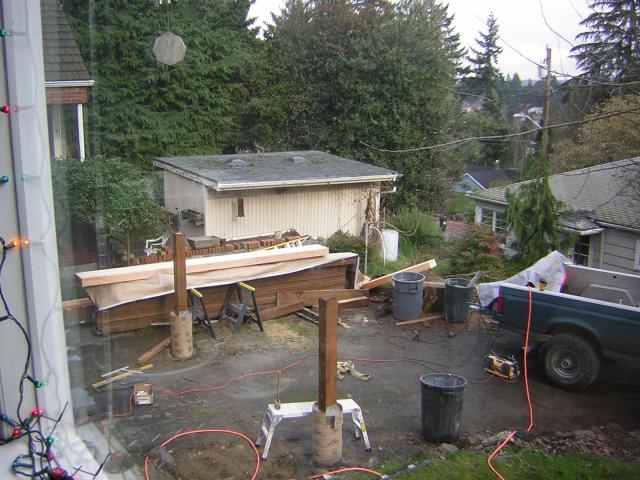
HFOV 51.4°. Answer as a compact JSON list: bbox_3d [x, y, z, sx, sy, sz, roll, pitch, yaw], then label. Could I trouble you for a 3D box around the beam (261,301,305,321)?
[{"bbox_3d":[-0.690,1.247,11.960,0.990,0.150,0.130,-9,14,-41],"label":"beam"}]

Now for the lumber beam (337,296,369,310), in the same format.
[{"bbox_3d":[0.510,1.198,12.286,0.760,0.130,0.140,-5,11,-27],"label":"lumber beam"}]

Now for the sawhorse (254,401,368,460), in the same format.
[{"bbox_3d":[-0.075,1.979,6.994,1.130,0.470,0.340,-2,11,-12],"label":"sawhorse"}]

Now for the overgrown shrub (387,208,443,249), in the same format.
[{"bbox_3d":[2.840,-0.300,20.000,1.700,1.269,1.600,2,11,8],"label":"overgrown shrub"}]

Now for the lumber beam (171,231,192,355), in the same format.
[{"bbox_3d":[-1.988,0.791,9.476,0.310,1.780,0.310,-6,12,-30],"label":"lumber beam"}]

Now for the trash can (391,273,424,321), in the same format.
[{"bbox_3d":[1.554,0.994,11.585,0.580,0.700,0.580,0,10,0],"label":"trash can"}]

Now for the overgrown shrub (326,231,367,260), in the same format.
[{"bbox_3d":[0.689,0.260,17.300,1.200,0.945,1.150,1,11,2],"label":"overgrown shrub"}]

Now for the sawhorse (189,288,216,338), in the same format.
[{"bbox_3d":[-2.035,1.173,10.788,0.470,0.710,0.720,-6,12,-28],"label":"sawhorse"}]

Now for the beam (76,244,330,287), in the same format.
[{"bbox_3d":[-1.994,0.449,12.502,4.880,0.140,0.520,-6,12,-31],"label":"beam"}]

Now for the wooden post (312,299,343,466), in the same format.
[{"bbox_3d":[0.088,1.416,6.587,0.310,1.730,0.310,-6,12,-30],"label":"wooden post"}]

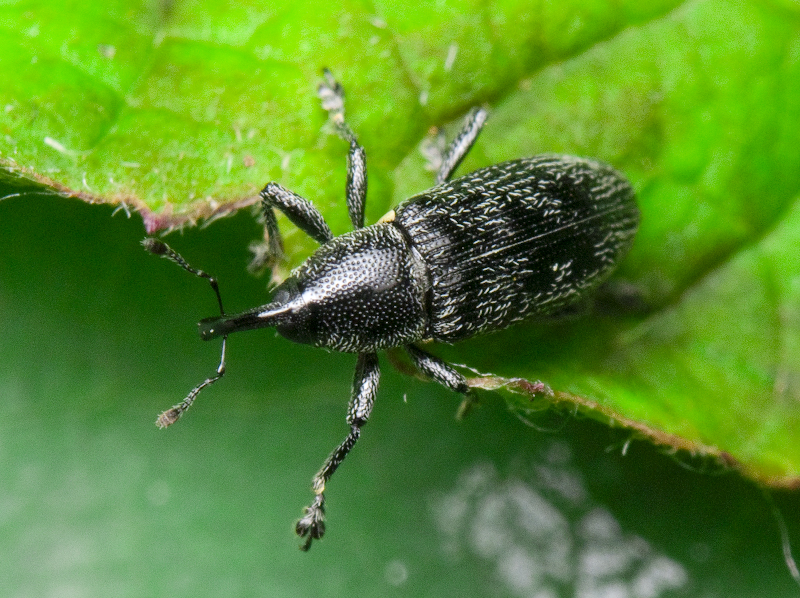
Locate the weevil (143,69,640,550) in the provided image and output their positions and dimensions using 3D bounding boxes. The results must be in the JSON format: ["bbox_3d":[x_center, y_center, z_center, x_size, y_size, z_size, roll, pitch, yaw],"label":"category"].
[{"bbox_3d":[0.000,0.000,0.042,0.007,0.002,0.006,-16,84,-12],"label":"weevil"}]

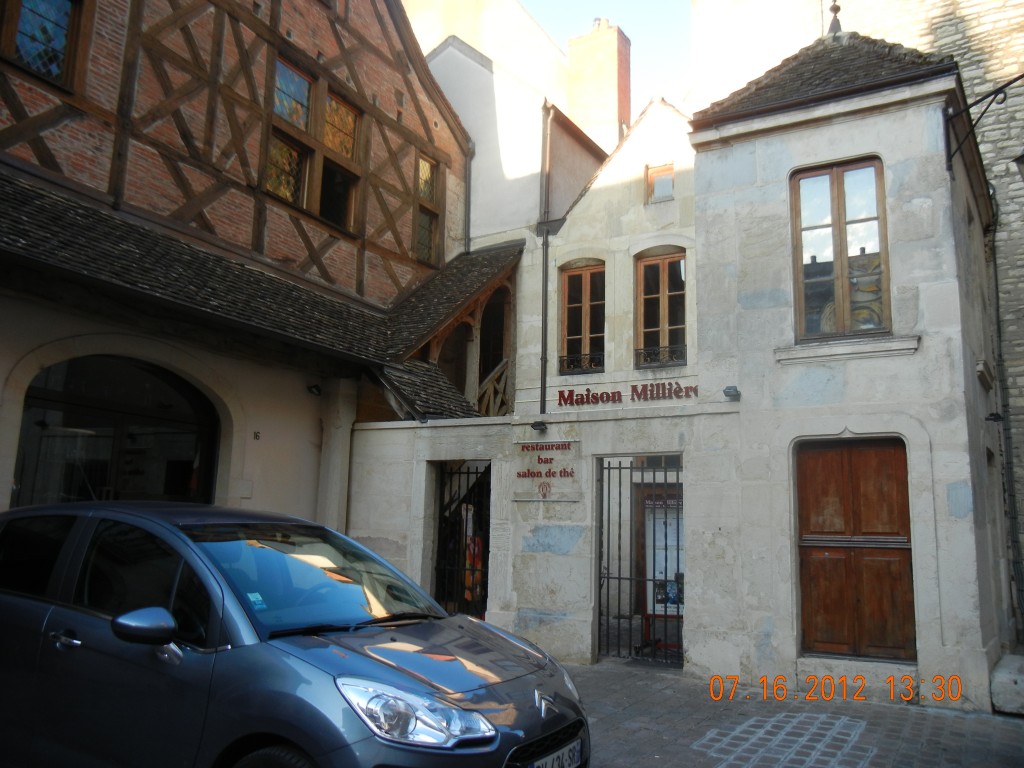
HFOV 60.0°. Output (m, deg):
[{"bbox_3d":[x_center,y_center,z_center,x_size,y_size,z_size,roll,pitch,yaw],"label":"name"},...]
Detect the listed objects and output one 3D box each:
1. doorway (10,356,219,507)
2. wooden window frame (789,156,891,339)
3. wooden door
[{"bbox_3d":[-4.007,1.263,9.187,0.300,2.978,2.569,-4,-11,29],"label":"doorway"},{"bbox_3d":[3.417,-1.384,9.252,0.938,1.911,0.140,-4,-11,29],"label":"wooden window frame"},{"bbox_3d":[3.420,1.648,8.869,1.061,2.125,0.100,-4,-11,29],"label":"wooden door"}]

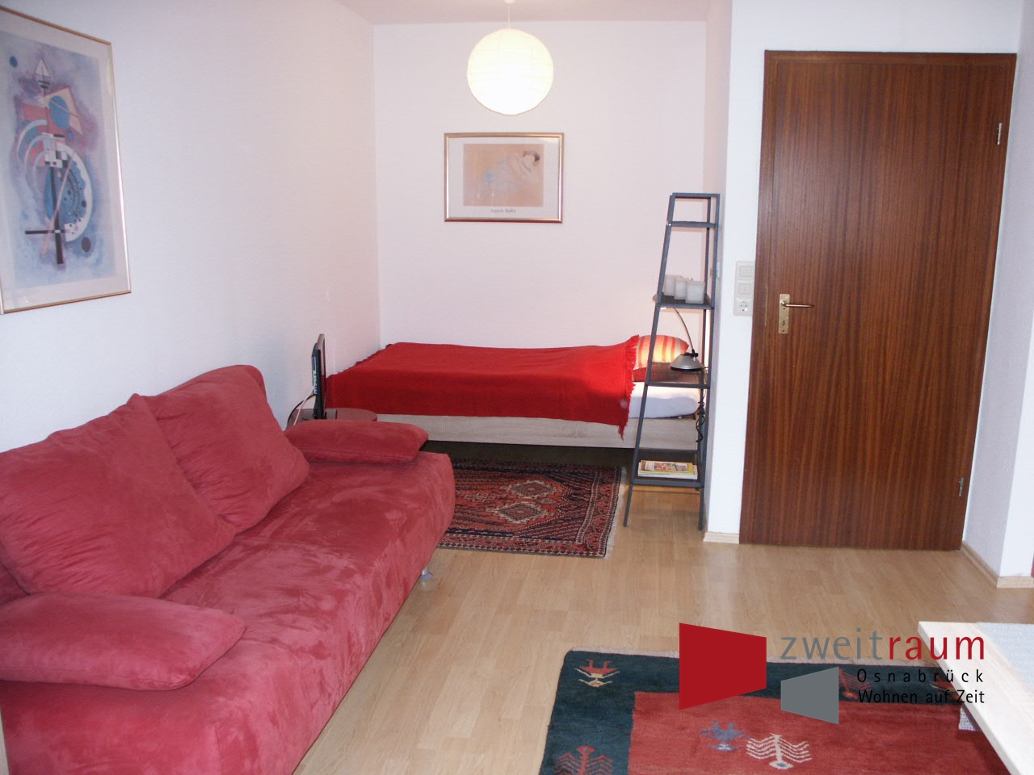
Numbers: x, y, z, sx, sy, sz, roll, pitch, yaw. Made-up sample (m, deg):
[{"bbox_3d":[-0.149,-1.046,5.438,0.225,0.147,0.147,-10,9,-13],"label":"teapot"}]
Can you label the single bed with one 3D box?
[{"bbox_3d":[0.027,0.090,4.859,1.990,0.590,0.960,2,12,7],"label":"single bed"}]

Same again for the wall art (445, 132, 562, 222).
[{"bbox_3d":[-0.080,-1.266,5.049,0.725,0.540,0.025,2,12,7],"label":"wall art"}]

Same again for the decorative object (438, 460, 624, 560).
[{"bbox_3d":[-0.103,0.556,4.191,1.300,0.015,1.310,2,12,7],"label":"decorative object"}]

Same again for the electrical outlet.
[{"bbox_3d":[0.923,-0.398,3.397,0.082,0.225,0.015,2,12,7],"label":"electrical outlet"}]

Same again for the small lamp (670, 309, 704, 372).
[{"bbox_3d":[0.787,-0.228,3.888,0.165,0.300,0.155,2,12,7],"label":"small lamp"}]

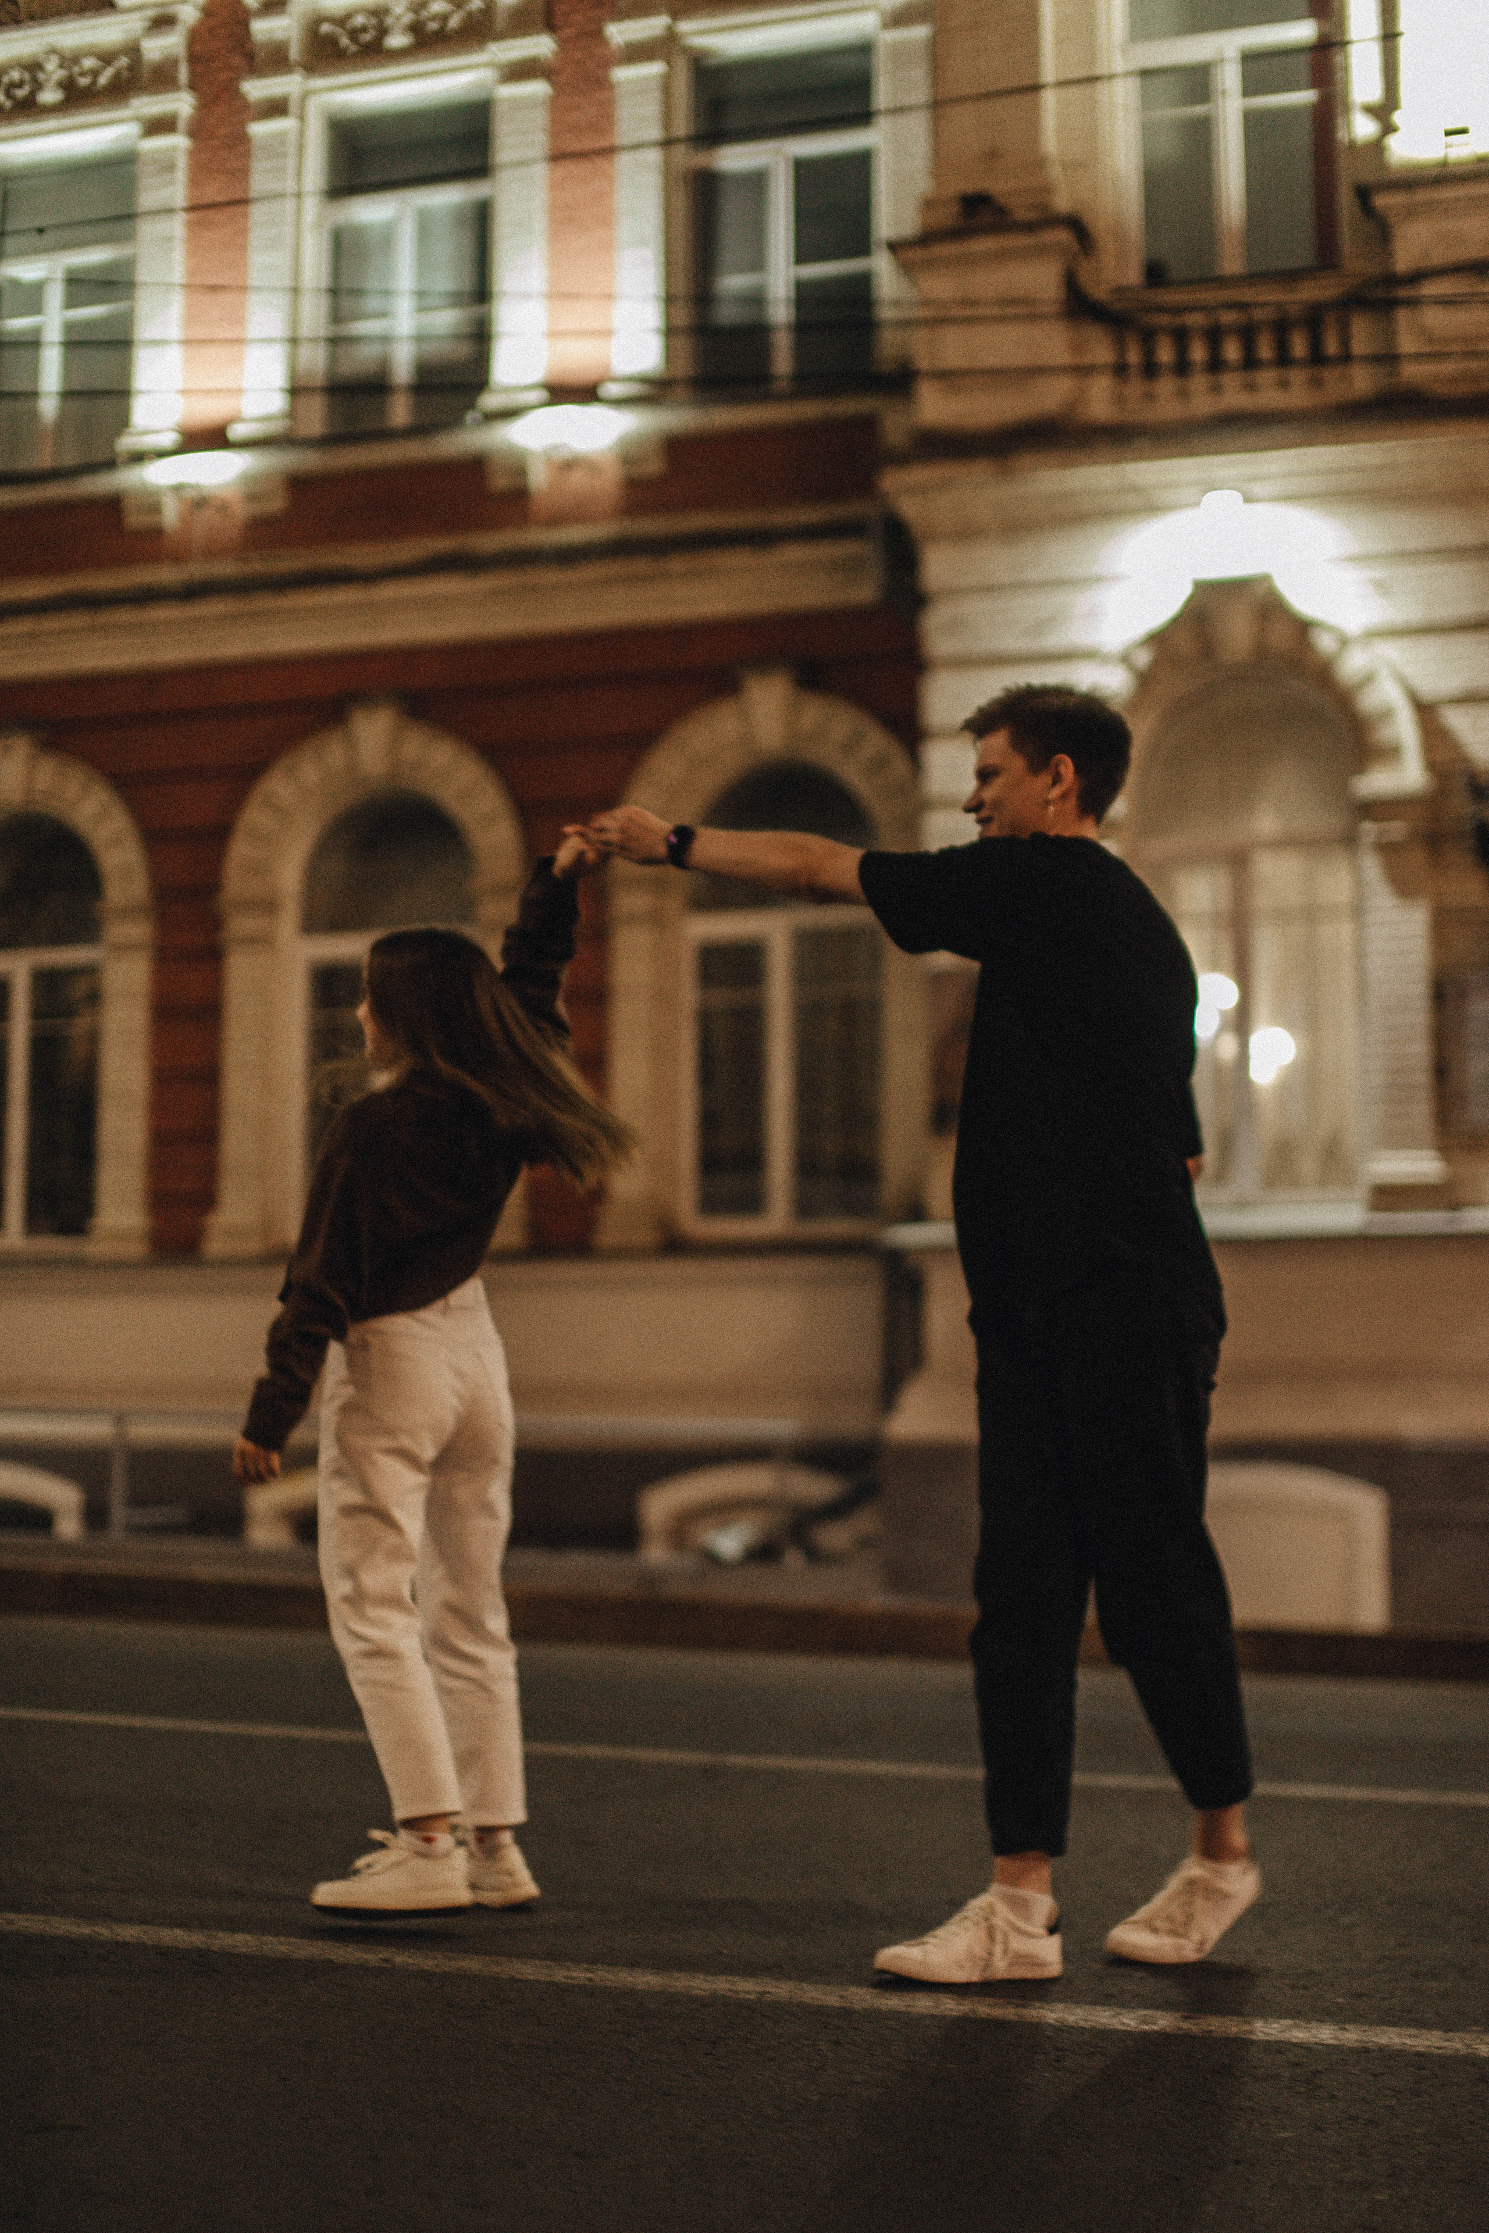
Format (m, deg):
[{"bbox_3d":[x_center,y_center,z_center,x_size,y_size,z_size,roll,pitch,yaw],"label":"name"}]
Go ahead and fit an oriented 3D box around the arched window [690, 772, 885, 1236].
[{"bbox_3d":[0.193,-0.538,13.866,0.906,2.099,0.180,-2,-7,17],"label":"arched window"}]

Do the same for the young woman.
[{"bbox_3d":[-0.471,0.394,4.680,0.440,1.630,0.530,-5,-8,41],"label":"young woman"}]

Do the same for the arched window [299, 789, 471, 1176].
[{"bbox_3d":[-1.636,-0.475,14.441,0.884,2.097,0.180,-2,-7,17],"label":"arched window"}]

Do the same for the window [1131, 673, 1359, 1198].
[{"bbox_3d":[2.002,-0.711,12.360,0.908,2.117,0.180,-2,-7,17],"label":"window"}]

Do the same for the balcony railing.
[{"bbox_3d":[1.918,-2.962,12.095,1.230,0.529,0.250,-2,-7,17],"label":"balcony railing"}]

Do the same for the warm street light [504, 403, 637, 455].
[{"bbox_3d":[-0.734,-3.075,14.086,0.637,0.235,0.300,-2,-7,17],"label":"warm street light"}]

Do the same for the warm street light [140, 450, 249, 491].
[{"bbox_3d":[-2.528,-2.999,14.648,0.563,0.185,0.300,-2,-7,17],"label":"warm street light"}]

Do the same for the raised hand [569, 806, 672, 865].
[{"bbox_3d":[-0.182,-0.409,4.520,0.155,0.085,0.090,-2,-7,15],"label":"raised hand"}]

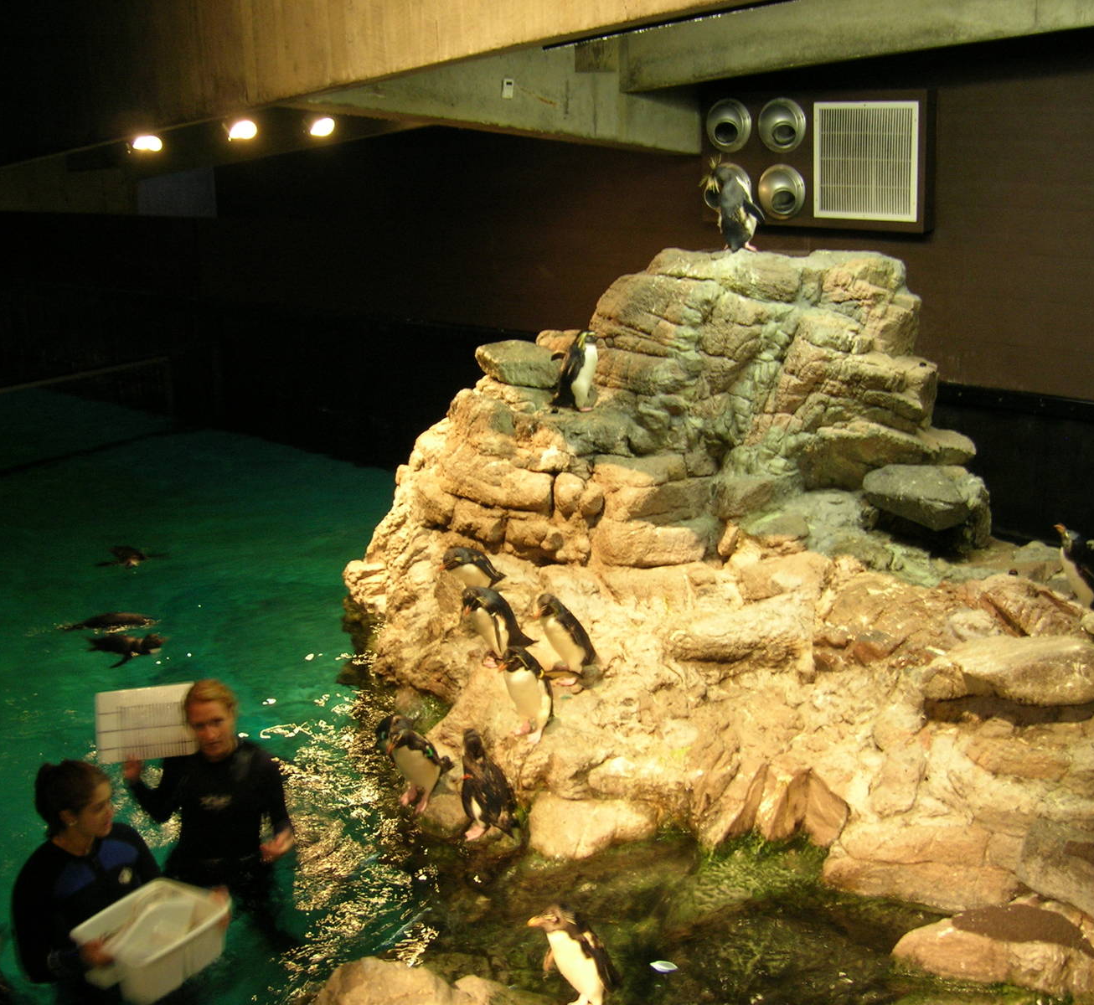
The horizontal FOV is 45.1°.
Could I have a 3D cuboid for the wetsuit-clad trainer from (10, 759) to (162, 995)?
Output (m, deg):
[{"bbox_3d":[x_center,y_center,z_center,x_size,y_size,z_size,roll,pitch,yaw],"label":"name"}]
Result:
[{"bbox_3d":[-1.372,1.608,4.270,0.460,1.620,0.480,14,23,42],"label":"wetsuit-clad trainer"}]

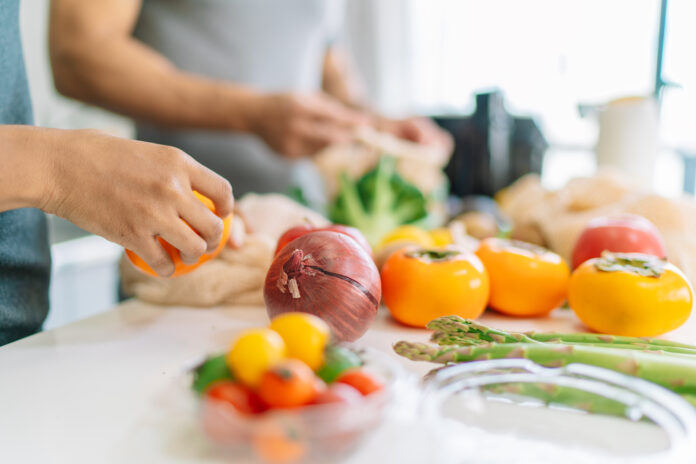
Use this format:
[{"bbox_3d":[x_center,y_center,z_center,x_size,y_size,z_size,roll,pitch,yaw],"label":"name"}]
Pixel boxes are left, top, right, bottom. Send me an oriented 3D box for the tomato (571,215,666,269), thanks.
[{"bbox_3d":[0.227,0.021,0.570,0.077,0.069,0.077,0,9,0],"label":"tomato"}]

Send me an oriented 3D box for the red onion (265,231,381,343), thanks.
[{"bbox_3d":[-0.017,0.037,0.460,0.078,0.078,0.078,31,0,33],"label":"red onion"}]

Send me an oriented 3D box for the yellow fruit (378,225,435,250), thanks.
[{"bbox_3d":[0.056,0.019,0.650,0.055,0.050,0.055,0,9,0],"label":"yellow fruit"}]

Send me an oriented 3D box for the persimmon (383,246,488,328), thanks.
[{"bbox_3d":[0.062,0.040,0.488,0.077,0.058,0.077,0,10,0],"label":"persimmon"}]

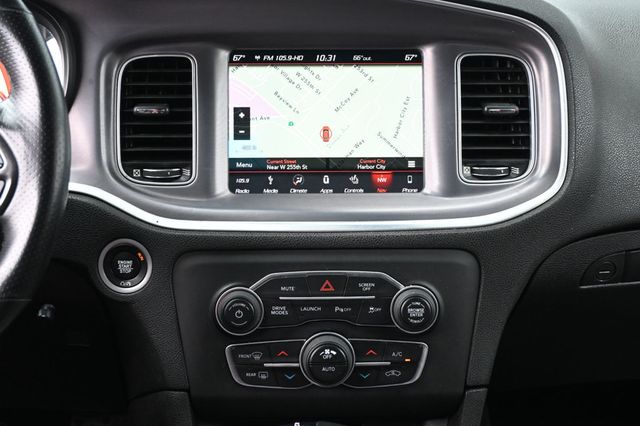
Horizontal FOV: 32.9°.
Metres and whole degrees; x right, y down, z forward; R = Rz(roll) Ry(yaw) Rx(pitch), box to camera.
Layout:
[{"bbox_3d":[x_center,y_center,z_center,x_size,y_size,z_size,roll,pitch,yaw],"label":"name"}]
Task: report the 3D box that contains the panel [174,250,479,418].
[{"bbox_3d":[0.005,0.104,0.925,0.253,0.142,0.060,0,-4,0],"label":"panel"}]

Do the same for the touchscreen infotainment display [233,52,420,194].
[{"bbox_3d":[0.006,-0.081,0.957,0.172,0.128,0.018,0,-5,0],"label":"touchscreen infotainment display"}]

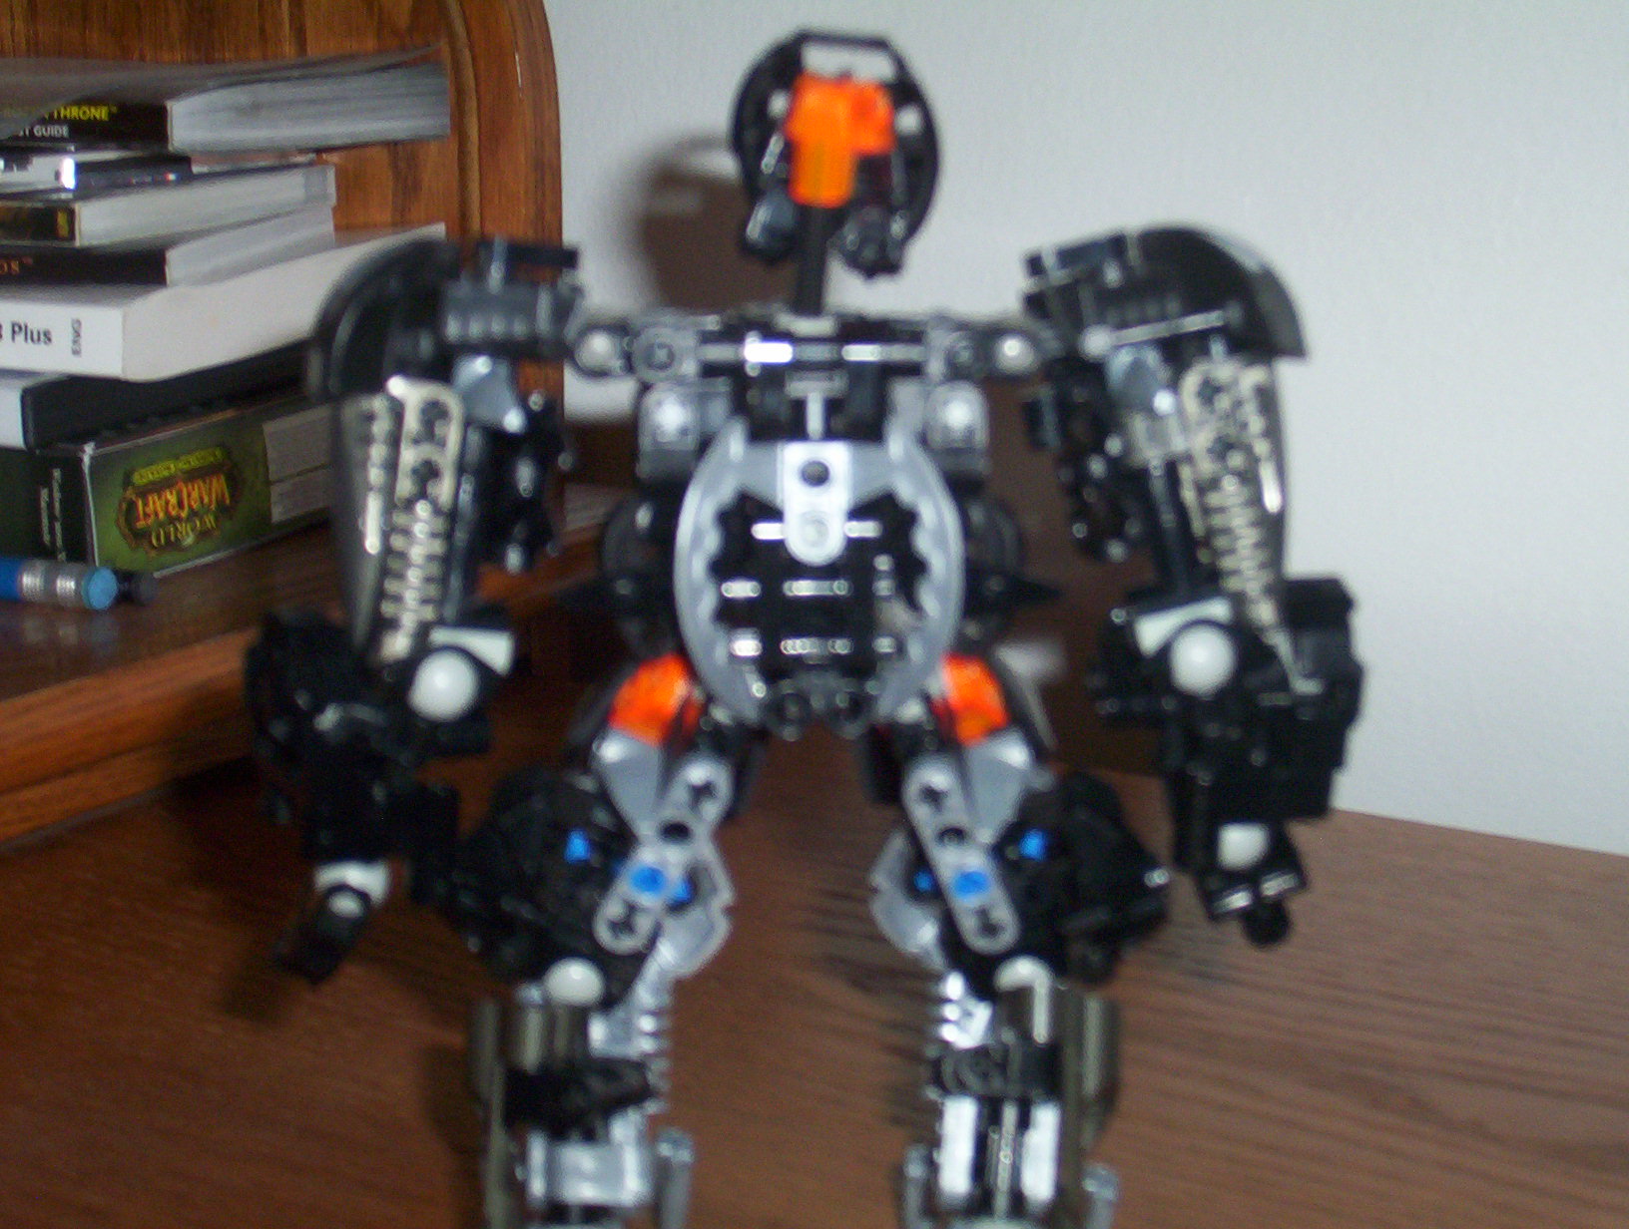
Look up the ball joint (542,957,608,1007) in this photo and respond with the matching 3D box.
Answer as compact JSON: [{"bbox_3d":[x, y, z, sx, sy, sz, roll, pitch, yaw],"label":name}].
[{"bbox_3d":[-0.036,0.056,0.570,0.010,0.010,0.010,0,10,0],"label":"ball joint"}]

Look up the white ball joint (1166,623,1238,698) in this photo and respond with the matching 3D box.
[{"bbox_3d":[0.057,0.007,0.565,0.010,0.010,0.010,0,10,0],"label":"white ball joint"}]

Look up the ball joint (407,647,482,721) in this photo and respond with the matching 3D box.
[{"bbox_3d":[-0.054,0.010,0.565,0.010,0.010,0.010,0,10,0],"label":"ball joint"}]

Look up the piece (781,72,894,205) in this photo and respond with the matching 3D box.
[{"bbox_3d":[0.003,-0.069,0.555,0.016,0.020,0.016,7,10,3],"label":"piece"}]

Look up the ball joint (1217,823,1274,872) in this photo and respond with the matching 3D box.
[{"bbox_3d":[0.063,0.034,0.568,0.010,0.010,0.010,0,10,0],"label":"ball joint"}]

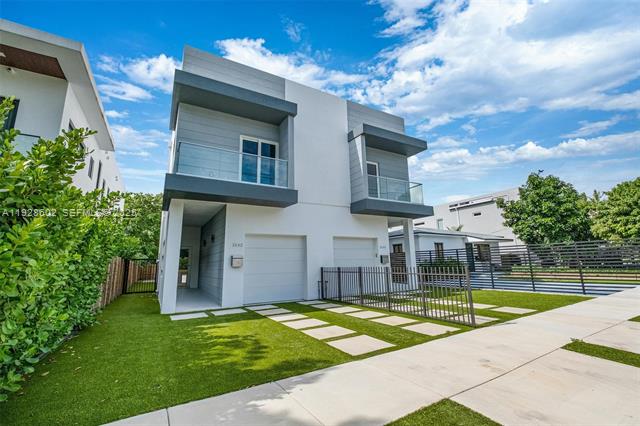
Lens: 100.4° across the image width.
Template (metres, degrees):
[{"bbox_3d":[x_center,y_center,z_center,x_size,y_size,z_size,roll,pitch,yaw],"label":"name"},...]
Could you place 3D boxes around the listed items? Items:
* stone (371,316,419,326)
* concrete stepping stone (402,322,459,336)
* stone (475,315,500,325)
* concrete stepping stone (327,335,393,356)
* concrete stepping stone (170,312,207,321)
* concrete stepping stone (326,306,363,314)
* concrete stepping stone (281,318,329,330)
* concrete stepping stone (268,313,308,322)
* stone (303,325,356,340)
[{"bbox_3d":[1.716,2.526,6.210,0.832,0.050,0.796,5,-13,-29],"label":"stone"},{"bbox_3d":[2.219,2.343,5.343,0.832,0.050,0.796,5,-13,-29],"label":"concrete stepping stone"},{"bbox_3d":[3.539,2.456,6.108,0.832,0.050,0.796,5,-13,-29],"label":"stone"},{"bbox_3d":[0.664,2.209,4.436,0.832,0.050,0.796,5,-13,-29],"label":"concrete stepping stone"},{"bbox_3d":[-3.693,2.927,7.504,0.884,0.050,0.845,5,-13,-29],"label":"concrete stepping stone"},{"bbox_3d":[0.729,2.876,7.864,0.832,0.050,0.796,5,-13,-29],"label":"concrete stepping stone"},{"bbox_3d":[-0.332,2.569,6.141,0.832,0.050,0.796,5,-13,-29],"label":"concrete stepping stone"},{"bbox_3d":[-0.849,2.749,6.992,0.832,0.050,0.796,5,-13,-29],"label":"concrete stepping stone"},{"bbox_3d":[0.153,2.397,5.331,0.832,0.050,0.796,5,-13,-29],"label":"stone"}]

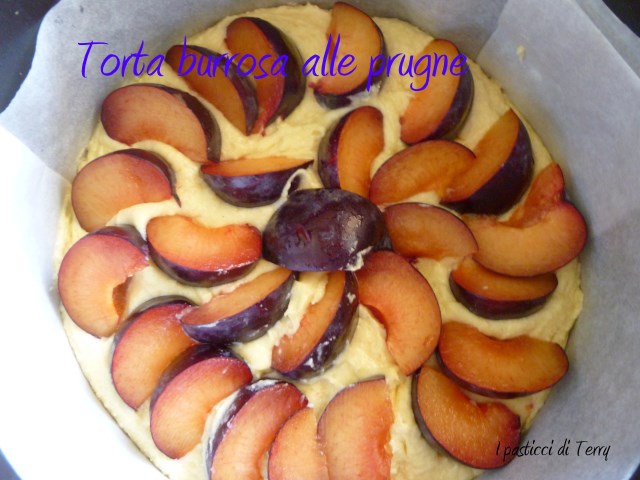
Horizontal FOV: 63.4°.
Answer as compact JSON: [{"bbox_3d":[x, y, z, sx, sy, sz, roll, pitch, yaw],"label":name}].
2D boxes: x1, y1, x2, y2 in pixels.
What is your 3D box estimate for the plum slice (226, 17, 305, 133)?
[{"bbox_3d":[-0.027,-0.093,0.272,0.033,0.024,0.063,-17,78,-5],"label":"plum slice"}]

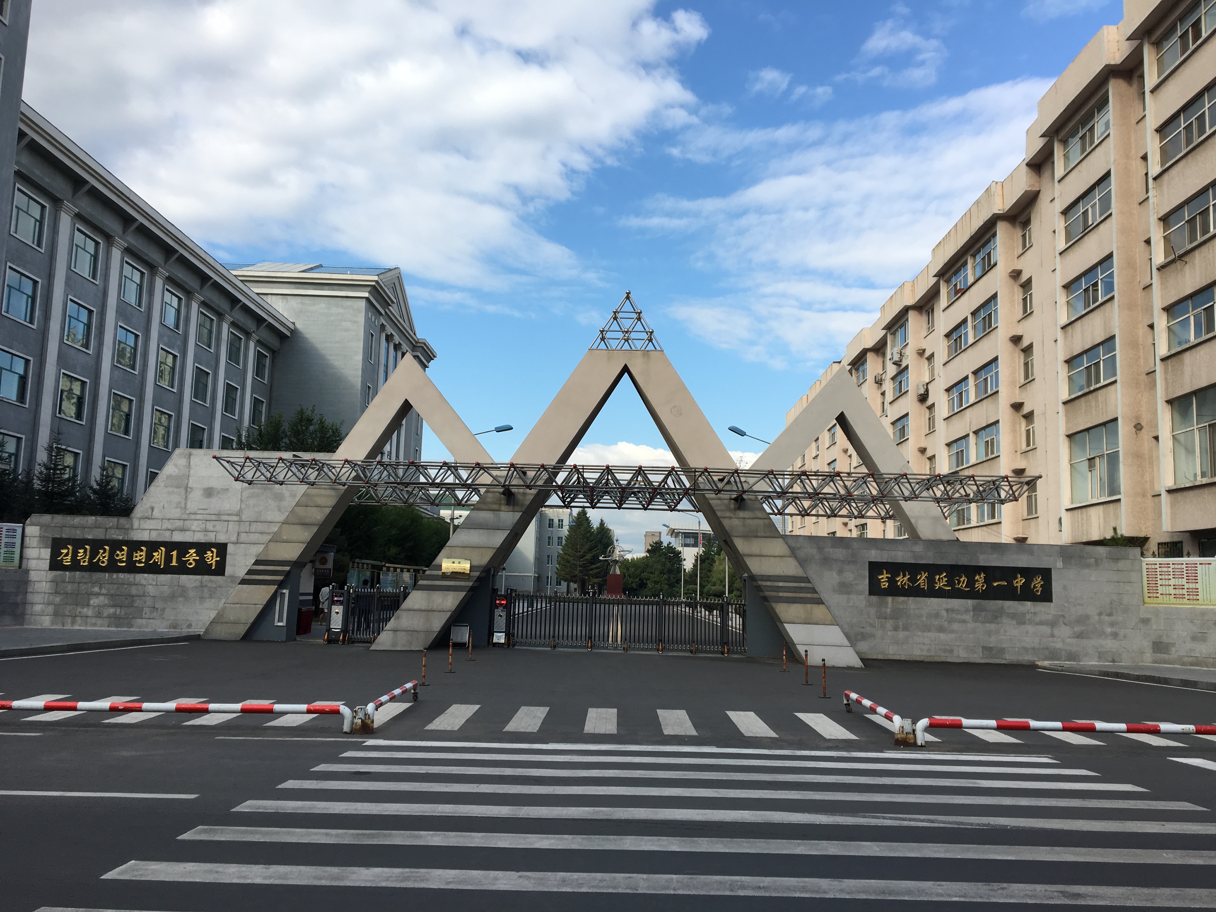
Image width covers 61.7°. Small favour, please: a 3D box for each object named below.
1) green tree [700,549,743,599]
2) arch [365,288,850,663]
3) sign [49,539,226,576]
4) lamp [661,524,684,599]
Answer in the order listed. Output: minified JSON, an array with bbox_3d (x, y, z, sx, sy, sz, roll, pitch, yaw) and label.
[{"bbox_3d":[8.986,9.718,79.417,3.700,4.980,3.600,2,-8,0],"label":"green tree"},{"bbox_3d":[0.377,0.437,26.431,12.240,9.410,1.050,2,-8,0],"label":"arch"},{"bbox_3d":[-13.271,2.859,28.783,4.990,0.920,0.100,2,-8,0],"label":"sign"},{"bbox_3d":[5.847,9.991,92.498,2.120,7.650,0.400,2,-8,0],"label":"lamp"}]

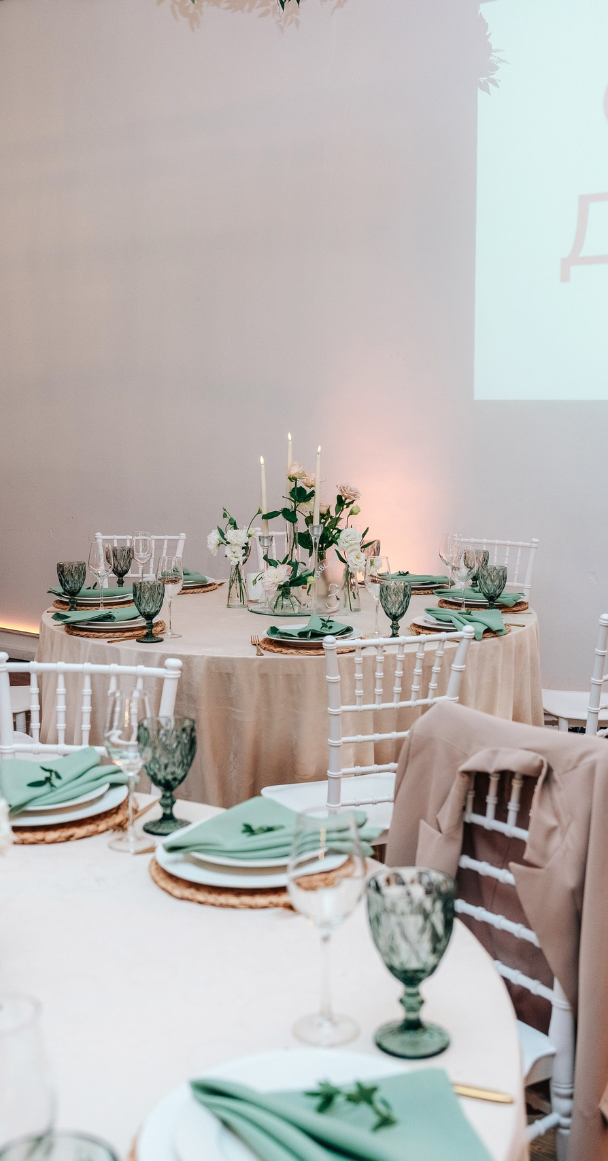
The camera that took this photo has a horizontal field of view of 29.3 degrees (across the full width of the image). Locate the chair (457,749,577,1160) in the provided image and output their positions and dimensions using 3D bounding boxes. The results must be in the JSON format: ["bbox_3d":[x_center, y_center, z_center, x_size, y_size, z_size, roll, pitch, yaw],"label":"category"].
[{"bbox_3d":[0.156,0.696,1.775,0.450,0.920,0.400,-6,11,-38],"label":"chair"}]

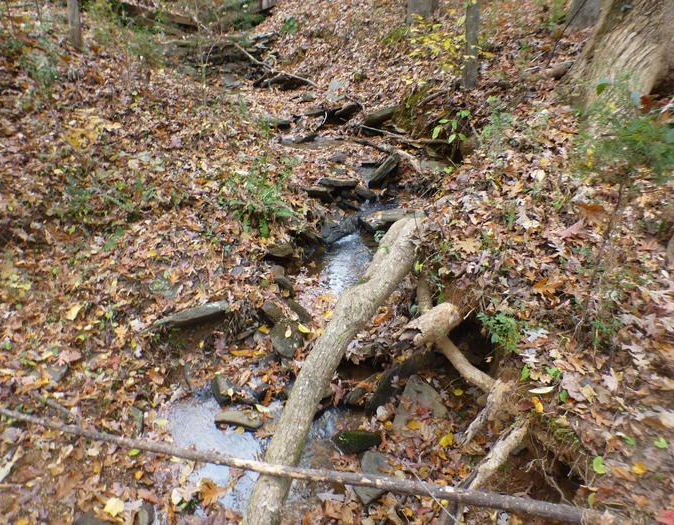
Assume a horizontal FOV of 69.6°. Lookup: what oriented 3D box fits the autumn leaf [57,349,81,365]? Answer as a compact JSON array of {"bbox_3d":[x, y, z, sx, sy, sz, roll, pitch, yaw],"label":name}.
[{"bbox_3d":[-1.488,0.523,2.700,0.110,0.020,0.090,7,33,-4],"label":"autumn leaf"}]

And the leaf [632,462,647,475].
[{"bbox_3d":[0.948,0.645,1.520,0.043,0.015,0.040,0,33,0],"label":"leaf"}]

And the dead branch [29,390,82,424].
[{"bbox_3d":[-1.299,0.669,2.240,0.320,0.035,0.035,25,26,15],"label":"dead branch"}]

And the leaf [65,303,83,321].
[{"bbox_3d":[-1.596,0.298,2.950,0.065,0.020,0.120,29,43,18],"label":"leaf"}]

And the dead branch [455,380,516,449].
[{"bbox_3d":[0.622,0.640,2.050,0.319,0.070,0.075,-48,36,-11],"label":"dead branch"}]

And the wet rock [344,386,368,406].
[{"bbox_3d":[0.105,0.759,2.750,0.135,0.075,0.110,0,21,0],"label":"wet rock"}]

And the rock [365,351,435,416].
[{"bbox_3d":[0.303,0.561,2.285,0.419,0.110,0.130,-32,34,-33],"label":"rock"}]

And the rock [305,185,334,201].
[{"bbox_3d":[-0.175,-0.700,4.850,0.270,0.110,0.200,0,21,0],"label":"rock"}]

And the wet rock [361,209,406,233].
[{"bbox_3d":[0.431,-0.381,4.400,0.410,0.110,0.260,0,21,0],"label":"wet rock"}]

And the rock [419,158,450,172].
[{"bbox_3d":[0.834,-0.830,4.150,0.280,0.090,0.200,0,19,0],"label":"rock"}]

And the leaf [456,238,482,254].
[{"bbox_3d":[0.718,-0.087,2.650,0.140,0.030,0.110,-13,32,0],"label":"leaf"}]

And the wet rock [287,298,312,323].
[{"bbox_3d":[-0.194,0.246,2.500,0.075,0.060,0.183,-14,32,-34],"label":"wet rock"}]

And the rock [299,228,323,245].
[{"bbox_3d":[-0.169,-0.166,3.100,0.170,0.070,0.140,0,19,0],"label":"rock"}]

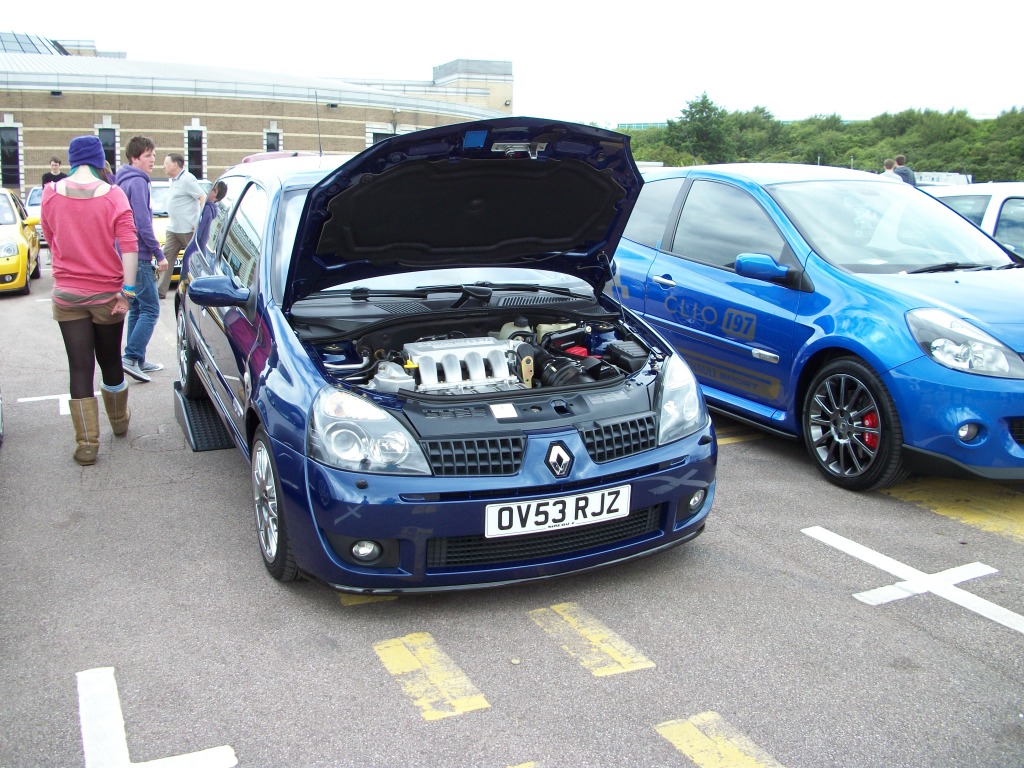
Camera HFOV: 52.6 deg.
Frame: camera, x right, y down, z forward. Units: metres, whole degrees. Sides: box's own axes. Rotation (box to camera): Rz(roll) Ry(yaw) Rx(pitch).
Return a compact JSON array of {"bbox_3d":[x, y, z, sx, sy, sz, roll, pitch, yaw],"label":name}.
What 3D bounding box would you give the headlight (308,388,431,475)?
[{"bbox_3d":[-0.472,0.144,3.257,0.345,0.245,0.340,-3,16,-17],"label":"headlight"}]

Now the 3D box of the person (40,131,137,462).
[{"bbox_3d":[-2.200,-0.477,5.530,0.520,1.640,0.430,-4,12,-16],"label":"person"}]

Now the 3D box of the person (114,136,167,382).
[{"bbox_3d":[-2.730,-0.933,7.650,0.450,1.720,0.500,1,11,6],"label":"person"}]

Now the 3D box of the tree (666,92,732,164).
[{"bbox_3d":[9.960,-12.594,55.000,3.800,6.000,3.800,-4,12,-19],"label":"tree"}]

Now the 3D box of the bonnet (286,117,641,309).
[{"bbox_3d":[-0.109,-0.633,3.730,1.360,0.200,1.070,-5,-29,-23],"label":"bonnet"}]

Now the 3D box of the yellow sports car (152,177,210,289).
[{"bbox_3d":[-5.050,-2.296,15.400,1.650,1.430,3.830,-4,12,-18],"label":"yellow sports car"}]

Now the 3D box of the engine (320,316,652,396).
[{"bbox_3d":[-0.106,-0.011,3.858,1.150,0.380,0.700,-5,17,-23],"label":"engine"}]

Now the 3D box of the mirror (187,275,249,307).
[{"bbox_3d":[-1.141,-0.360,4.001,0.220,0.125,0.140,-5,17,-23],"label":"mirror"}]

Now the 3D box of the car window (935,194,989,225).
[{"bbox_3d":[3.170,-1.204,7.400,0.070,0.380,0.680,14,7,-16],"label":"car window"}]

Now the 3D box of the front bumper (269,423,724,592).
[{"bbox_3d":[0.061,0.362,3.552,1.620,0.530,0.520,-5,17,-23],"label":"front bumper"}]

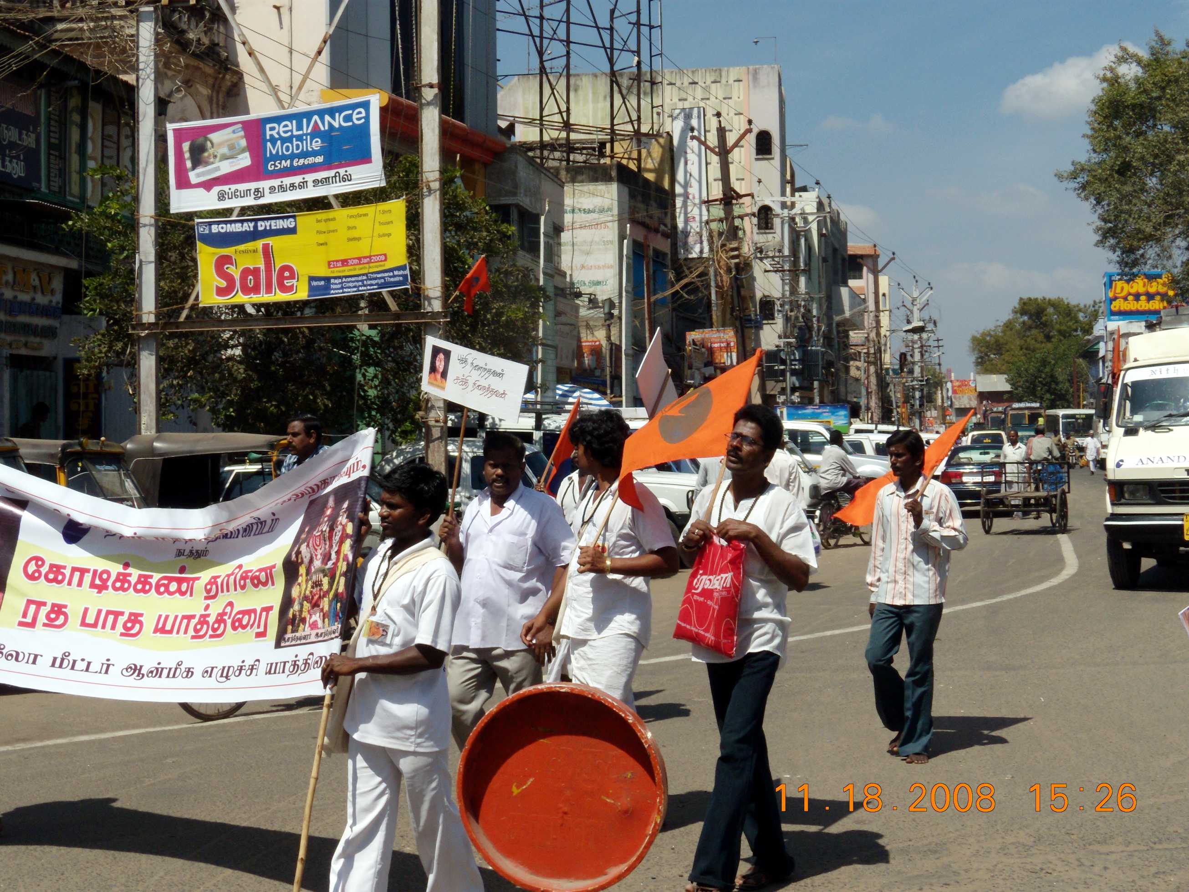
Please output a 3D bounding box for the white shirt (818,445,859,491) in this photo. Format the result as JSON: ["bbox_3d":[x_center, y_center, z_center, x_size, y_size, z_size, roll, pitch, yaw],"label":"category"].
[{"bbox_3d":[3.478,0.311,24.500,0.470,0.650,0.530,0,1,42],"label":"white shirt"}]

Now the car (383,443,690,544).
[{"bbox_3d":[-0.946,0.695,22.000,4.200,1.520,1.680,0,0,18],"label":"car"}]

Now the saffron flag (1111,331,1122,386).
[{"bbox_3d":[5.770,-0.987,19.000,0.150,0.630,0.200,0,0,18],"label":"saffron flag"}]

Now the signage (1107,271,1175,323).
[{"bbox_3d":[23.852,-6.511,75.000,3.200,2.250,0.300,0,0,14],"label":"signage"}]

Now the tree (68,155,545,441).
[{"bbox_3d":[-3.745,-1.147,22.520,6.243,5.337,5.300,0,0,0],"label":"tree"}]

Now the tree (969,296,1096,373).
[{"bbox_3d":[38.334,-6.449,150.000,11.500,13.310,10.500,0,0,14],"label":"tree"}]

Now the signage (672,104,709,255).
[{"bbox_3d":[2.384,-6.593,43.000,0.880,3.800,0.220,0,0,14],"label":"signage"}]

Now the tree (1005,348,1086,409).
[{"bbox_3d":[31.511,-3.185,120.000,5.700,7.320,5.500,0,0,14],"label":"tree"}]

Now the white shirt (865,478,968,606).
[{"bbox_3d":[1.580,0.471,8.420,0.500,0.640,0.320,0,0,25],"label":"white shirt"}]

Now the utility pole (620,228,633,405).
[{"bbox_3d":[0.600,-1.220,31.020,0.200,5.289,0.200,0,0,16],"label":"utility pole"}]

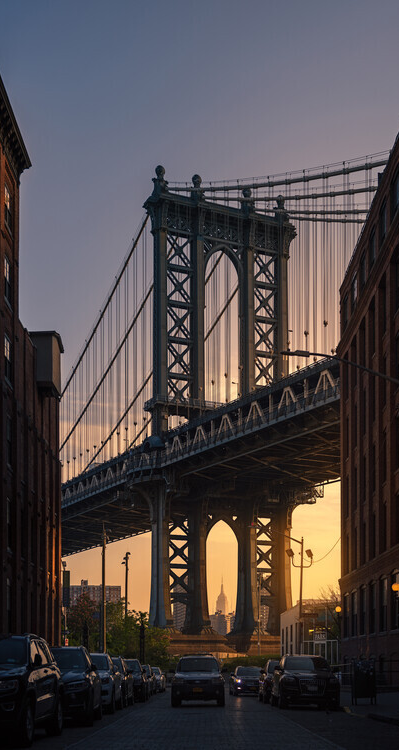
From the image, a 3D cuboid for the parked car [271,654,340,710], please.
[{"bbox_3d":[3.540,10.395,29.775,1.950,1.720,4.900,0,-19,1],"label":"parked car"}]

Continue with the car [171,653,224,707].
[{"bbox_3d":[-0.030,10.955,31.480,1.800,1.750,4.430,0,-19,1],"label":"car"}]

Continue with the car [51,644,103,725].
[{"bbox_3d":[-3.450,7.803,22.036,1.920,1.790,4.800,0,-19,-1],"label":"car"}]

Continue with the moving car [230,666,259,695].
[{"bbox_3d":[2.620,15.464,44.433,1.840,1.460,4.750,0,-19,-1],"label":"moving car"}]

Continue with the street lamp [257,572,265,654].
[{"bbox_3d":[5.230,21.484,74.457,0.700,9.110,0.400,0,-19,0],"label":"street lamp"}]

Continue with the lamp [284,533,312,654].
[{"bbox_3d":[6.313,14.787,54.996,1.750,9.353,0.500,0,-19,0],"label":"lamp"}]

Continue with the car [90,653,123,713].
[{"bbox_3d":[-3.490,9.783,27.881,1.900,1.760,4.750,0,-19,1],"label":"car"}]

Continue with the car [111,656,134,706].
[{"bbox_3d":[-3.470,11.549,32.975,1.830,1.720,4.500,0,-19,1],"label":"car"}]

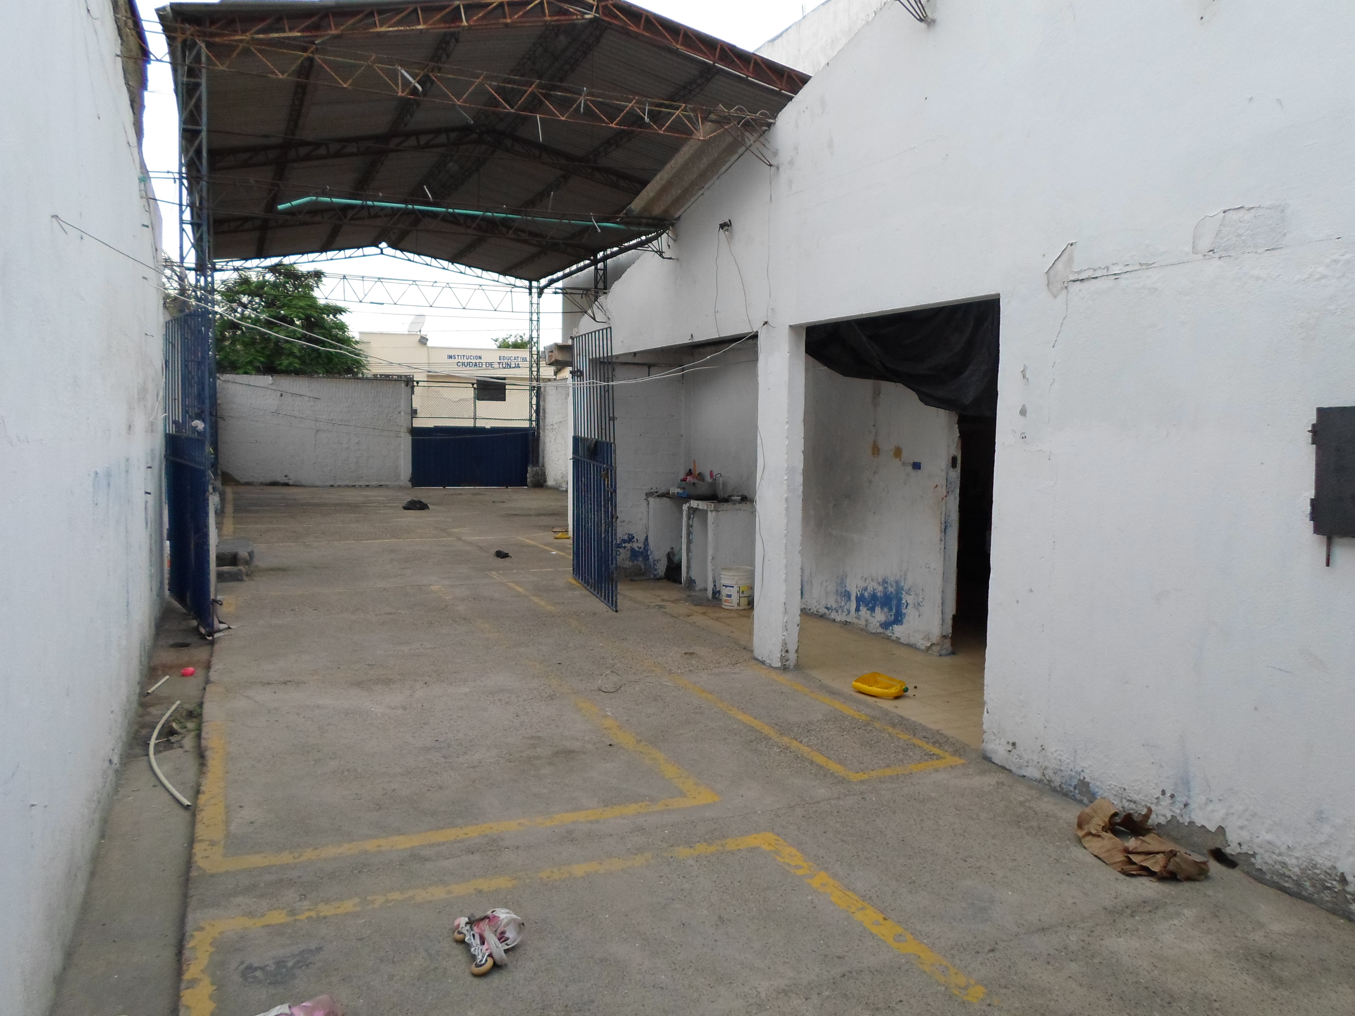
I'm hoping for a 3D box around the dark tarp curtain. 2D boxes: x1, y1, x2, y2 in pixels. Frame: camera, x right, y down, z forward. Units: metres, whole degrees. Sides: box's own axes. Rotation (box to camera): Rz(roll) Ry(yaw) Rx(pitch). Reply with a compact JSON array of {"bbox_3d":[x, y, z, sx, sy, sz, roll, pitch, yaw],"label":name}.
[{"bbox_3d":[1.309,-0.831,5.753,0.160,0.680,2.000,-1,5,-24],"label":"dark tarp curtain"}]

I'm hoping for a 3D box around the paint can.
[{"bbox_3d":[0.548,0.731,8.947,0.305,0.370,0.305,1,4,0],"label":"paint can"}]

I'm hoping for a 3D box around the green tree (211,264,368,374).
[{"bbox_3d":[-13.072,-4.575,31.350,6.500,7.000,6.200,-1,5,-23],"label":"green tree"}]

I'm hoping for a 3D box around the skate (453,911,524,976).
[{"bbox_3d":[-0.559,1.290,2.932,0.225,0.120,0.255,-7,8,-31],"label":"skate"}]

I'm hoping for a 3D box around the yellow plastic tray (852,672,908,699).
[{"bbox_3d":[1.268,1.097,6.046,0.240,0.090,0.330,-2,5,-38],"label":"yellow plastic tray"}]

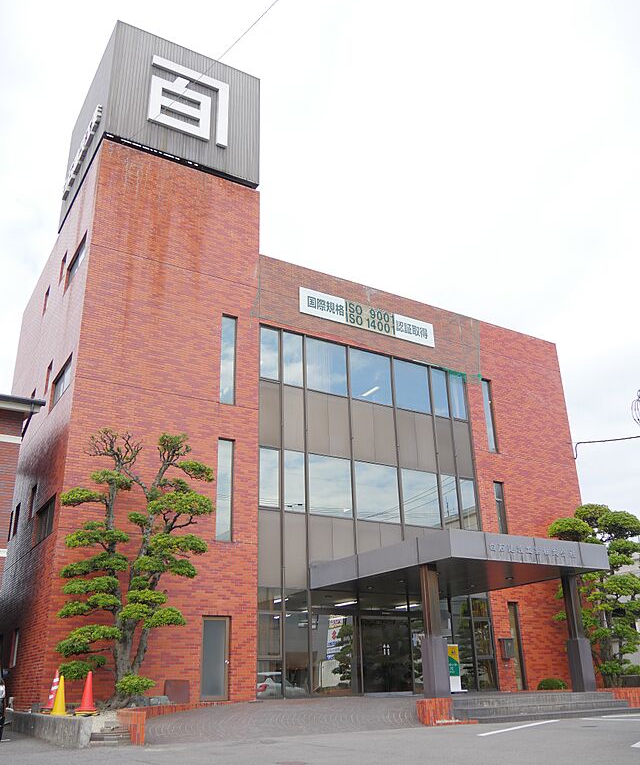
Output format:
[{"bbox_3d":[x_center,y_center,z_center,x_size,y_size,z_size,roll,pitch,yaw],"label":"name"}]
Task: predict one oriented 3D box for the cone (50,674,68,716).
[{"bbox_3d":[-5.145,6.213,13.717,0.350,0.690,0.350,6,-23,-18],"label":"cone"}]

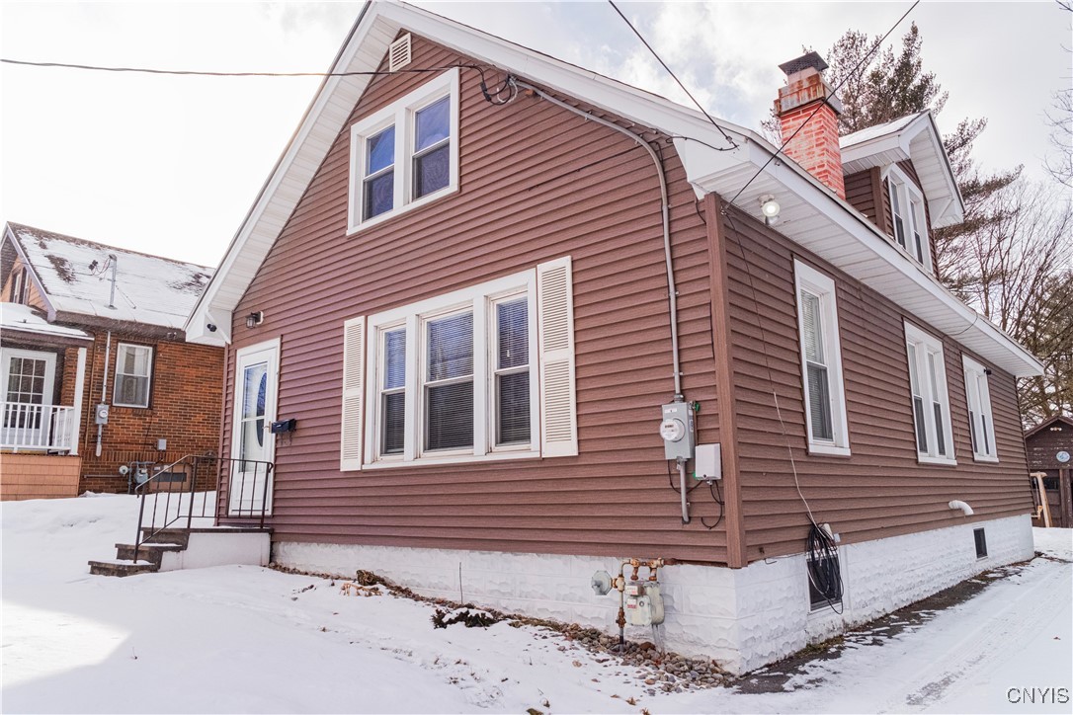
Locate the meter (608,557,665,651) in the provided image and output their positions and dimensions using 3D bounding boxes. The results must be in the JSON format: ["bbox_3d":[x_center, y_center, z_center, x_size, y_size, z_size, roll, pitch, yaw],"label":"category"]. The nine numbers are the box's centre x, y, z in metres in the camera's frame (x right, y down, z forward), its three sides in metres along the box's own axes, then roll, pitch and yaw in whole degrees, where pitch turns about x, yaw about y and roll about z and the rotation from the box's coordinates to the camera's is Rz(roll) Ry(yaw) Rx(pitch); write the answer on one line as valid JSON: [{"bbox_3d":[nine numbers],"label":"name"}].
[{"bbox_3d":[0.725,1.728,5.046,0.370,0.610,0.250,-11,-15,41],"label":"meter"}]

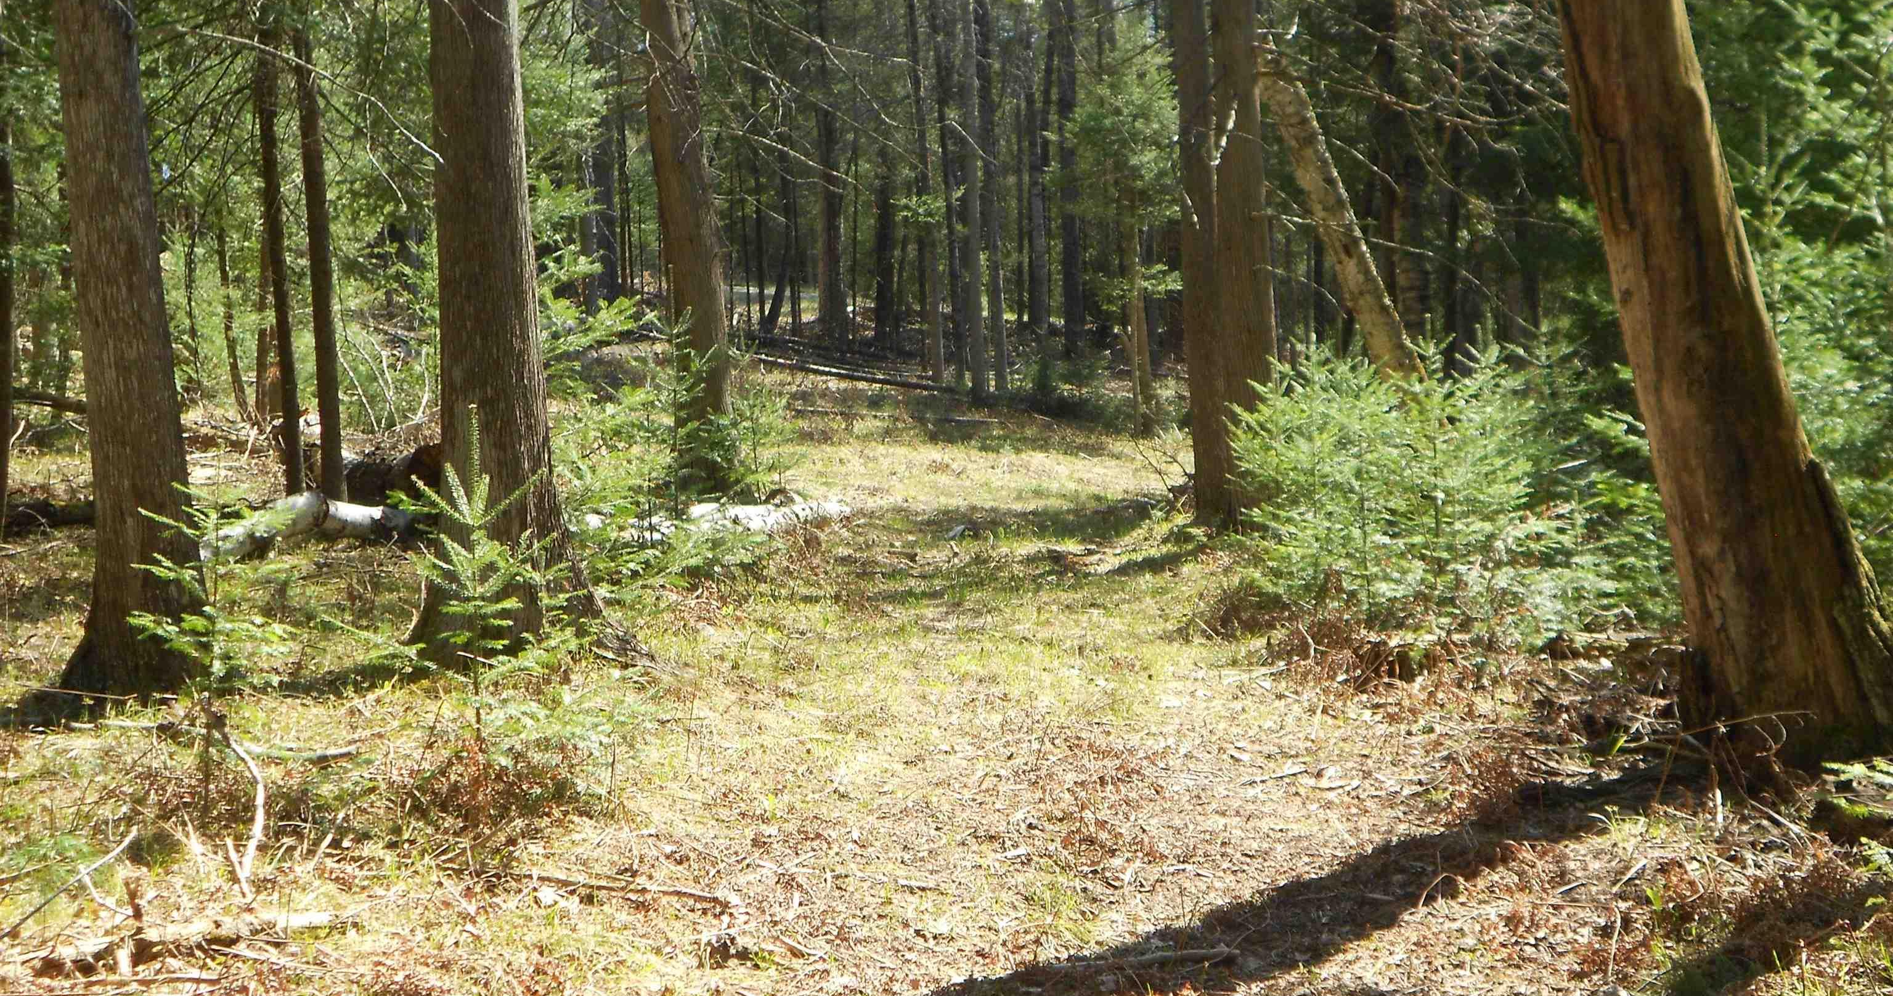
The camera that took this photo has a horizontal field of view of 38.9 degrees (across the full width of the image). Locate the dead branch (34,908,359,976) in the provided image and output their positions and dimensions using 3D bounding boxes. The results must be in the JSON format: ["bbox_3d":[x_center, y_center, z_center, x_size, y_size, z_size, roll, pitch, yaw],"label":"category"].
[{"bbox_3d":[-1.675,0.982,6.005,0.687,0.075,0.085,-4,6,-23],"label":"dead branch"}]

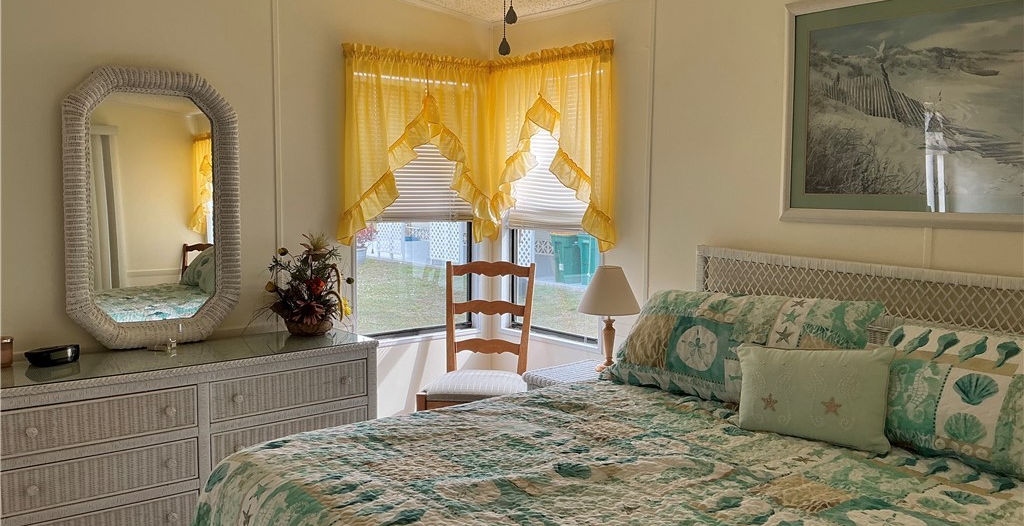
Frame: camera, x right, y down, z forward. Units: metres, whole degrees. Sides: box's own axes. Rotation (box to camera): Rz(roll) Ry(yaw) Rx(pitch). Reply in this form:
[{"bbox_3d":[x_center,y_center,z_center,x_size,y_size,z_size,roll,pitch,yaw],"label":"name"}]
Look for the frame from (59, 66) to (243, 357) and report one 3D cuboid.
[{"bbox_3d":[-1.477,-0.220,3.442,0.690,1.130,0.075,-5,5,-39],"label":"frame"}]

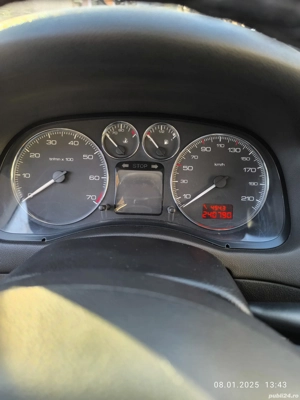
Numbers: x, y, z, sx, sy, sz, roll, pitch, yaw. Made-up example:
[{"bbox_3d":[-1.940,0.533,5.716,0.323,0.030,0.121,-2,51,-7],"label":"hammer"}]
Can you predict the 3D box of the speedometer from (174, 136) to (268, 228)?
[{"bbox_3d":[0.076,-0.020,0.287,0.105,0.105,0.020,2,-2,0],"label":"speedometer"}]

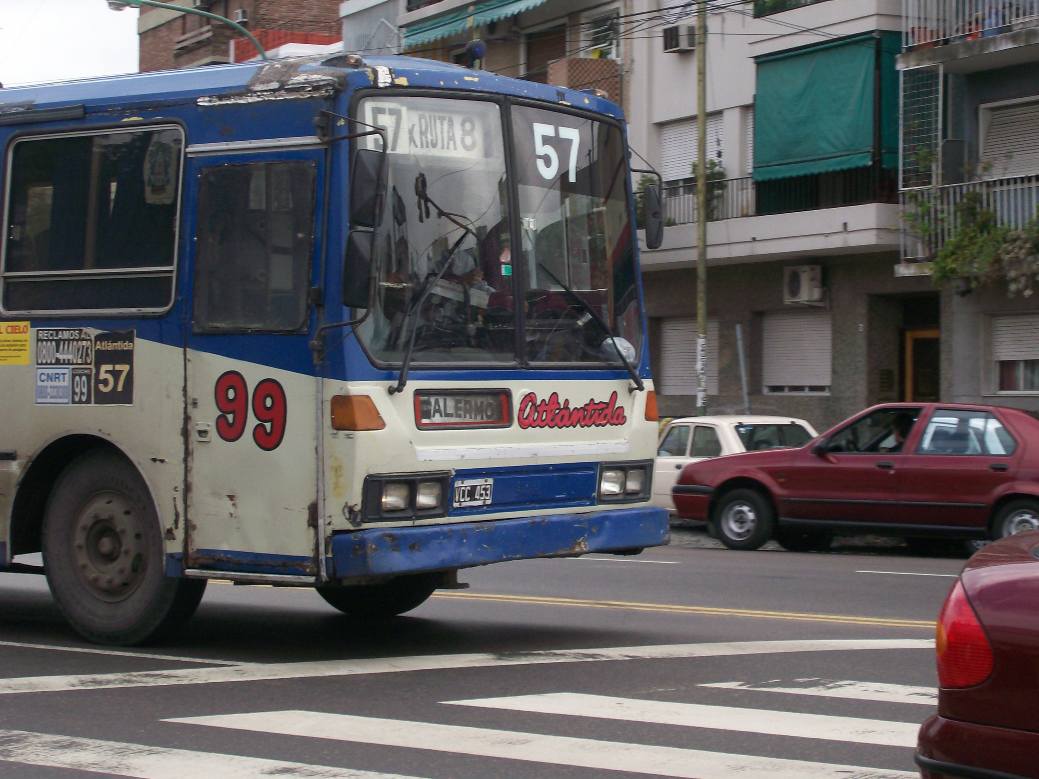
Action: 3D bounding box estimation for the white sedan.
[{"bbox_3d":[2.700,1.030,32.500,1.630,1.420,4.300,0,0,-26],"label":"white sedan"}]

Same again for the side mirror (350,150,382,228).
[{"bbox_3d":[-0.699,-0.927,12.000,0.160,0.350,0.075,4,0,-24],"label":"side mirror"}]

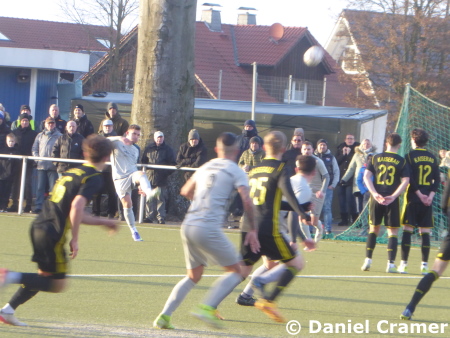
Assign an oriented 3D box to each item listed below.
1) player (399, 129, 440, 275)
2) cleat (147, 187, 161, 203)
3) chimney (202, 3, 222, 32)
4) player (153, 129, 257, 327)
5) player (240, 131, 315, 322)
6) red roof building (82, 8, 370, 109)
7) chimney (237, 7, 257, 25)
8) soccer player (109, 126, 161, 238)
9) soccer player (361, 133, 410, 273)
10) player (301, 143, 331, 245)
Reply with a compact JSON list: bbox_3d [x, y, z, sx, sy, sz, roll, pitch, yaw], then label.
[{"bbox_3d":[2.520,0.420,54.400,0.560,1.850,0.420,2,1,-18],"label":"player"},{"bbox_3d":[-1.061,0.383,62.400,0.110,0.120,0.290,14,-44,-41],"label":"cleat"},{"bbox_3d":[-0.653,-7.594,210.500,0.700,1.450,0.700,3,1,40],"label":"chimney"},{"bbox_3d":[-0.147,0.552,37.300,0.750,1.770,0.780,3,1,30],"label":"player"},{"bbox_3d":[0.431,0.528,38.800,0.630,1.780,0.850,3,1,41],"label":"player"},{"bbox_3d":[0.200,-3.800,212.000,10.300,7.400,13.300,3,1,40],"label":"red roof building"},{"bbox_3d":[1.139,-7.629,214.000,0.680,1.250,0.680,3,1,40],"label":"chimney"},{"bbox_3d":[-1.360,0.209,62.600,0.680,1.740,0.800,2,1,-30],"label":"soccer player"},{"bbox_3d":[2.096,0.435,54.700,0.600,1.800,0.420,2,1,-18],"label":"soccer player"},{"bbox_3d":[1.360,0.405,64.000,0.600,1.640,0.600,3,1,18],"label":"player"}]

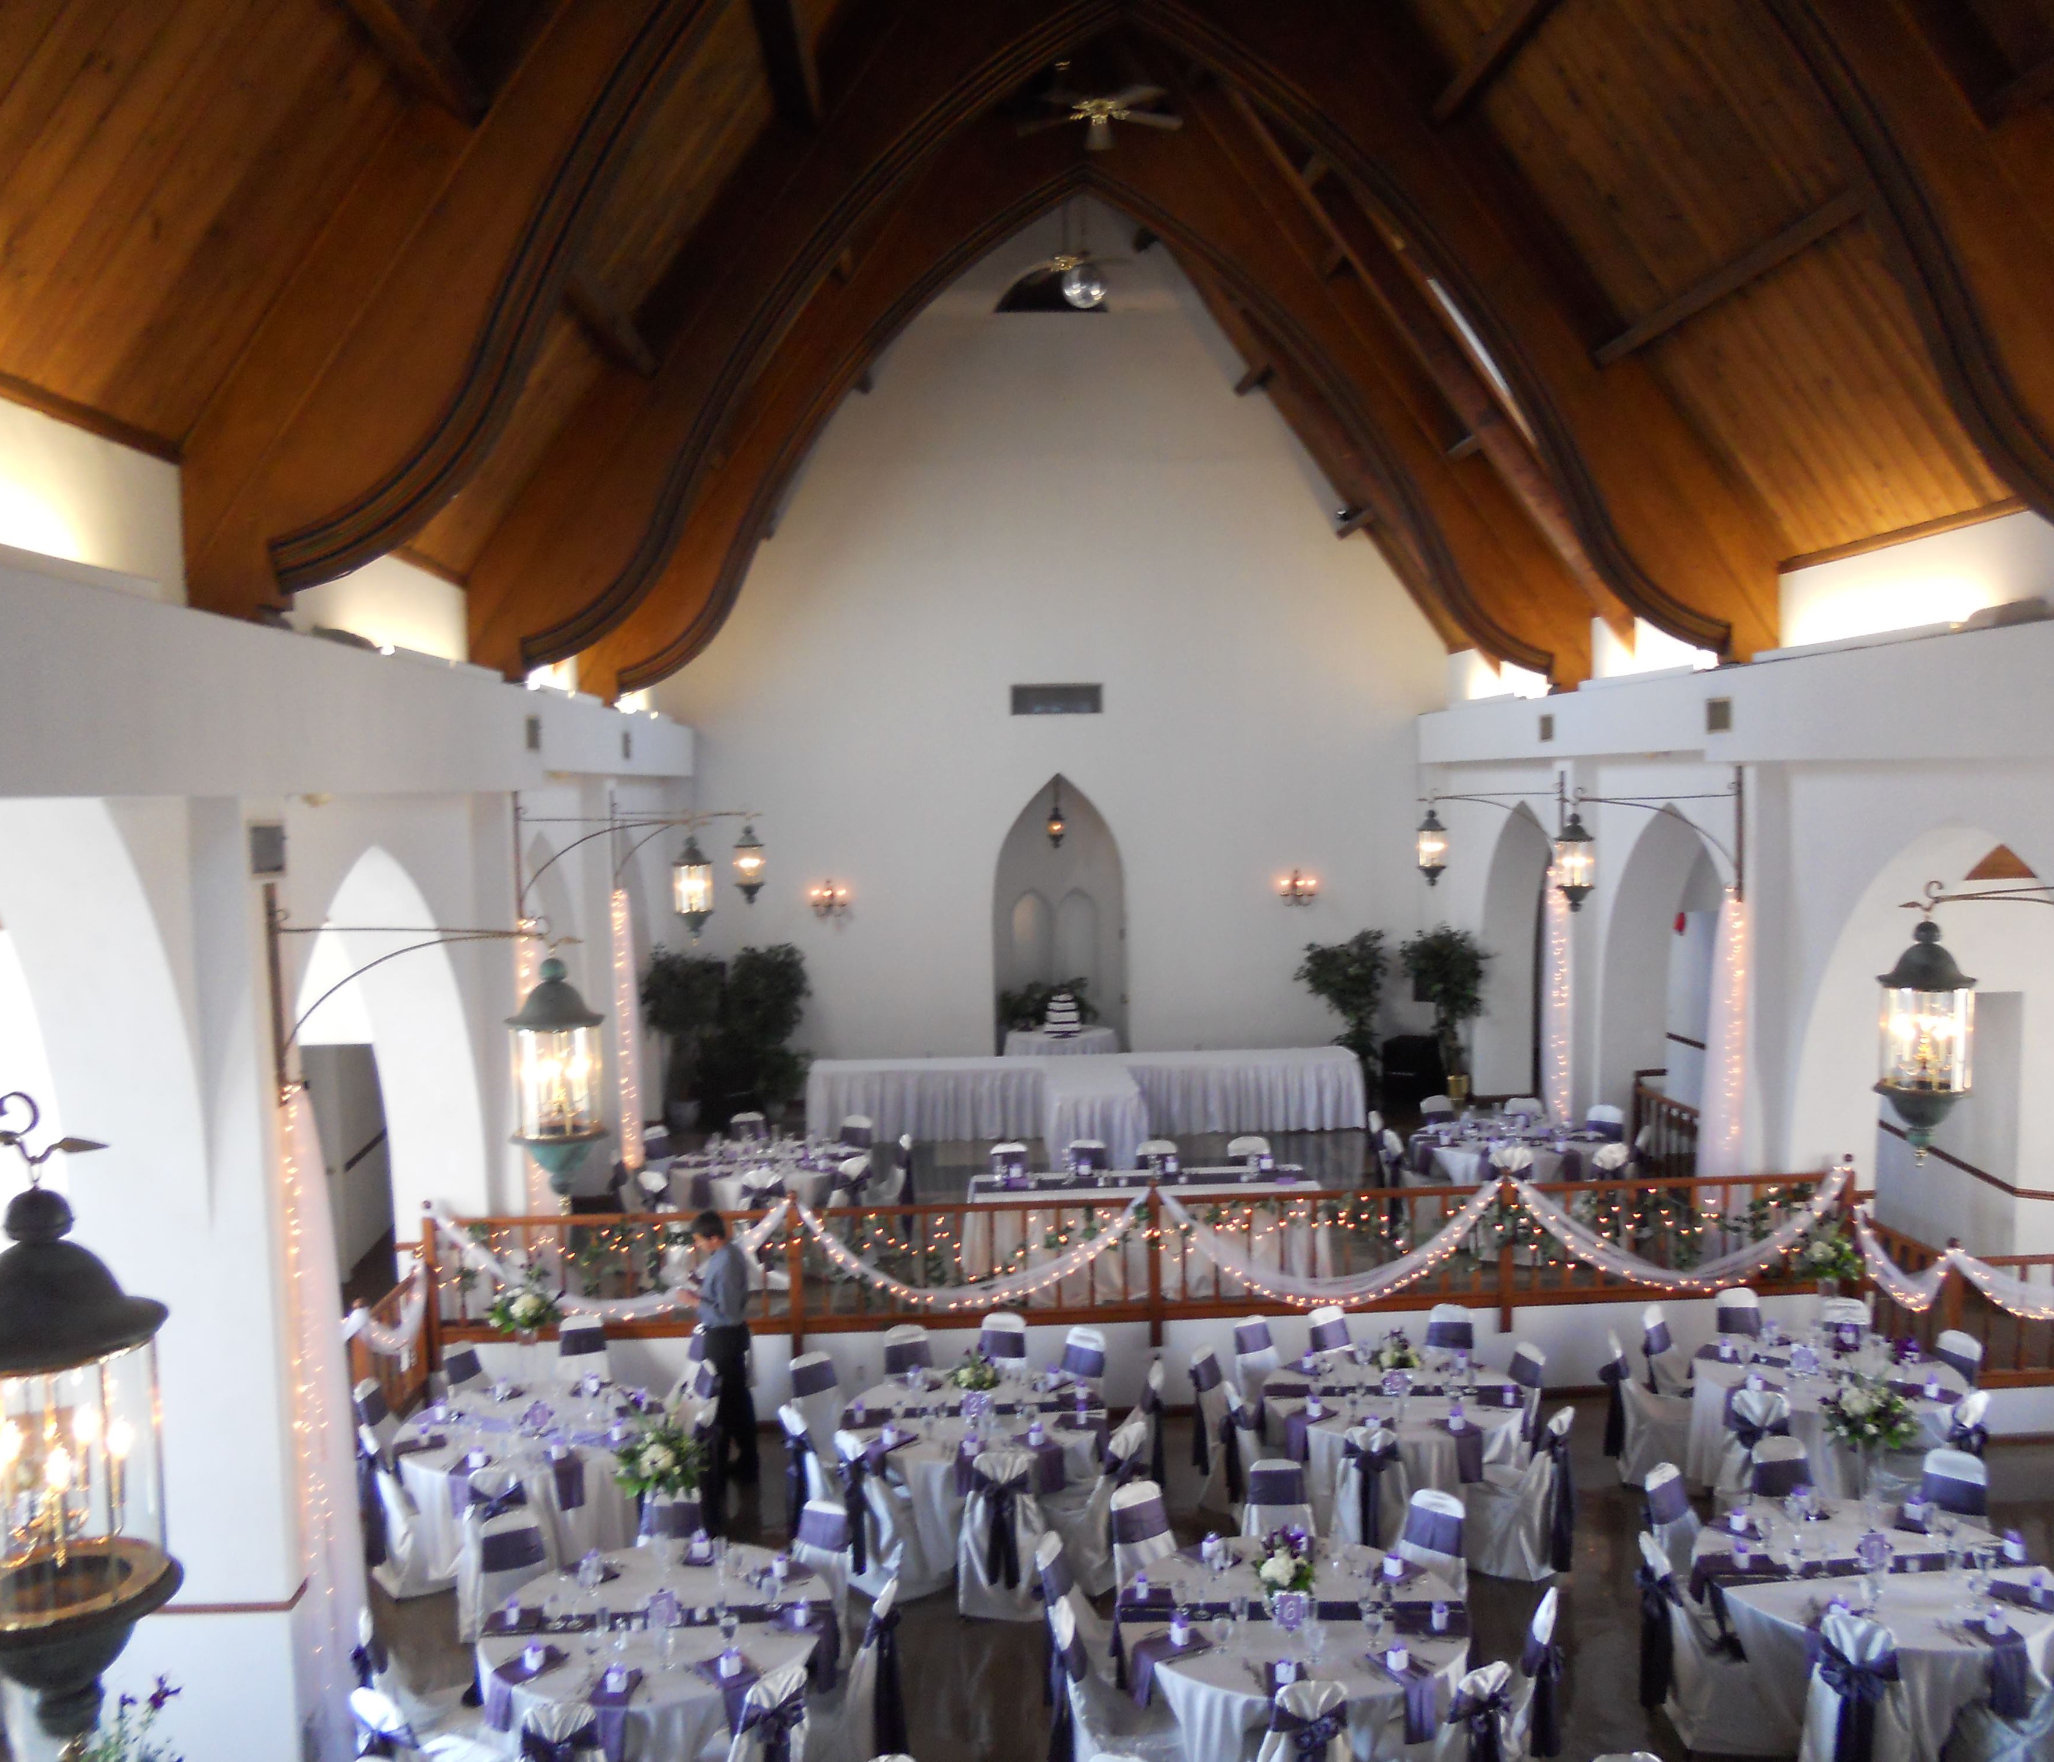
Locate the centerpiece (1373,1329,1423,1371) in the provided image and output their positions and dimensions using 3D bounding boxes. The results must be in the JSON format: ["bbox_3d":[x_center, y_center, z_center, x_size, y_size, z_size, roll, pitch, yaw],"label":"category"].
[{"bbox_3d":[2.307,2.935,11.401,0.310,0.290,0.300,-1,3,-2],"label":"centerpiece"}]

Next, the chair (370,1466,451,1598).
[{"bbox_3d":[-3.422,3.467,10.296,0.540,0.930,0.440,-4,5,-33],"label":"chair"}]

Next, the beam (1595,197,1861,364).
[{"bbox_3d":[4.065,-3.507,10.729,0.160,0.170,4.000,-2,3,-3],"label":"beam"}]

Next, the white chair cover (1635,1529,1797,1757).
[{"bbox_3d":[3.015,3.343,8.146,0.560,0.910,0.460,-1,3,3],"label":"white chair cover"}]

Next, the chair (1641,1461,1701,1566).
[{"bbox_3d":[3.274,3.303,8.777,0.460,0.910,0.560,-4,4,-38],"label":"chair"}]

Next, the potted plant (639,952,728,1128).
[{"bbox_3d":[-3.722,1.706,19.966,0.880,1.999,0.860,-2,3,-3],"label":"potted plant"}]

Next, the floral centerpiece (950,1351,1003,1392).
[{"bbox_3d":[-0.295,2.850,10.557,0.290,0.300,0.280,-2,3,-3],"label":"floral centerpiece"}]

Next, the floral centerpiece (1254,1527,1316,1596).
[{"bbox_3d":[1.125,3.053,8.040,0.270,0.340,0.270,-2,4,0],"label":"floral centerpiece"}]

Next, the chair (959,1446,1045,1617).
[{"bbox_3d":[-0.157,3.577,10.315,0.460,0.930,0.540,-2,3,-8],"label":"chair"}]

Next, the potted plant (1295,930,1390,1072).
[{"bbox_3d":[3.339,1.481,19.377,0.980,1.903,0.950,-2,4,-3],"label":"potted plant"}]

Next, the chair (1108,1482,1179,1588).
[{"bbox_3d":[0.667,3.467,8.875,0.440,0.930,0.540,-4,5,-32],"label":"chair"}]

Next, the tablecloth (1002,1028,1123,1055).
[{"bbox_3d":[0.420,2.147,21.279,1.340,0.760,1.340,-2,3,-3],"label":"tablecloth"}]

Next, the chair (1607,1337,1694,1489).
[{"bbox_3d":[3.801,3.219,11.034,0.540,0.930,0.440,0,5,18],"label":"chair"}]

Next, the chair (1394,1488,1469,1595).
[{"bbox_3d":[1.805,3.357,8.495,0.460,0.910,0.560,1,4,38],"label":"chair"}]

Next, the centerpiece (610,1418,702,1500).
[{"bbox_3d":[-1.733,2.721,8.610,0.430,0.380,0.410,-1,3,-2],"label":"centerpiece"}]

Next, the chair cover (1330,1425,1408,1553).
[{"bbox_3d":[1.894,3.350,9.981,0.440,0.930,0.540,0,5,14],"label":"chair cover"}]

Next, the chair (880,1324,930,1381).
[{"bbox_3d":[-0.668,3.308,11.418,0.440,0.930,0.540,-3,5,-20],"label":"chair"}]

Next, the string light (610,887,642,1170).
[{"bbox_3d":[-3.646,1.347,16.643,0.200,2.584,0.220,-2,3,-3],"label":"string light"}]

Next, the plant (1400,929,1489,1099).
[{"bbox_3d":[4.917,1.567,21.435,1.000,1.970,0.950,-1,3,-2],"label":"plant"}]

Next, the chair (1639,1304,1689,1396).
[{"bbox_3d":[4.432,3.354,12.318,0.540,0.930,0.460,2,5,42],"label":"chair"}]

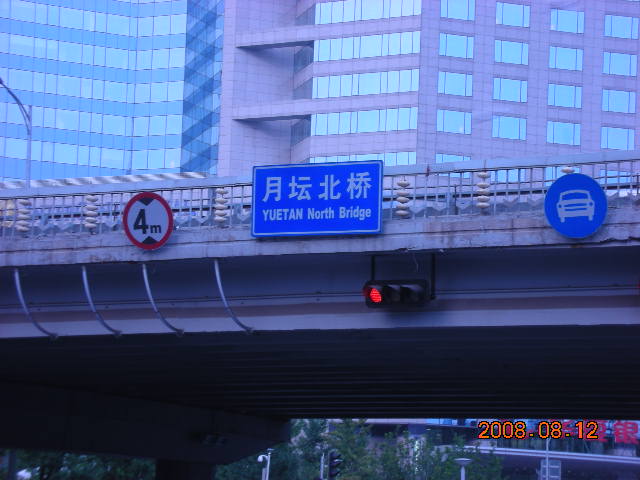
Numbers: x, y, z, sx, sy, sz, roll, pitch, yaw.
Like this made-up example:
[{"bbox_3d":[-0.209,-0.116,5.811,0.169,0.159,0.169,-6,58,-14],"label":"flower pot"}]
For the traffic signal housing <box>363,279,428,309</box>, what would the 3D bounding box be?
[{"bbox_3d":[1.065,0.762,27.500,0.920,0.380,0.340,-2,-9,29],"label":"traffic signal housing"}]

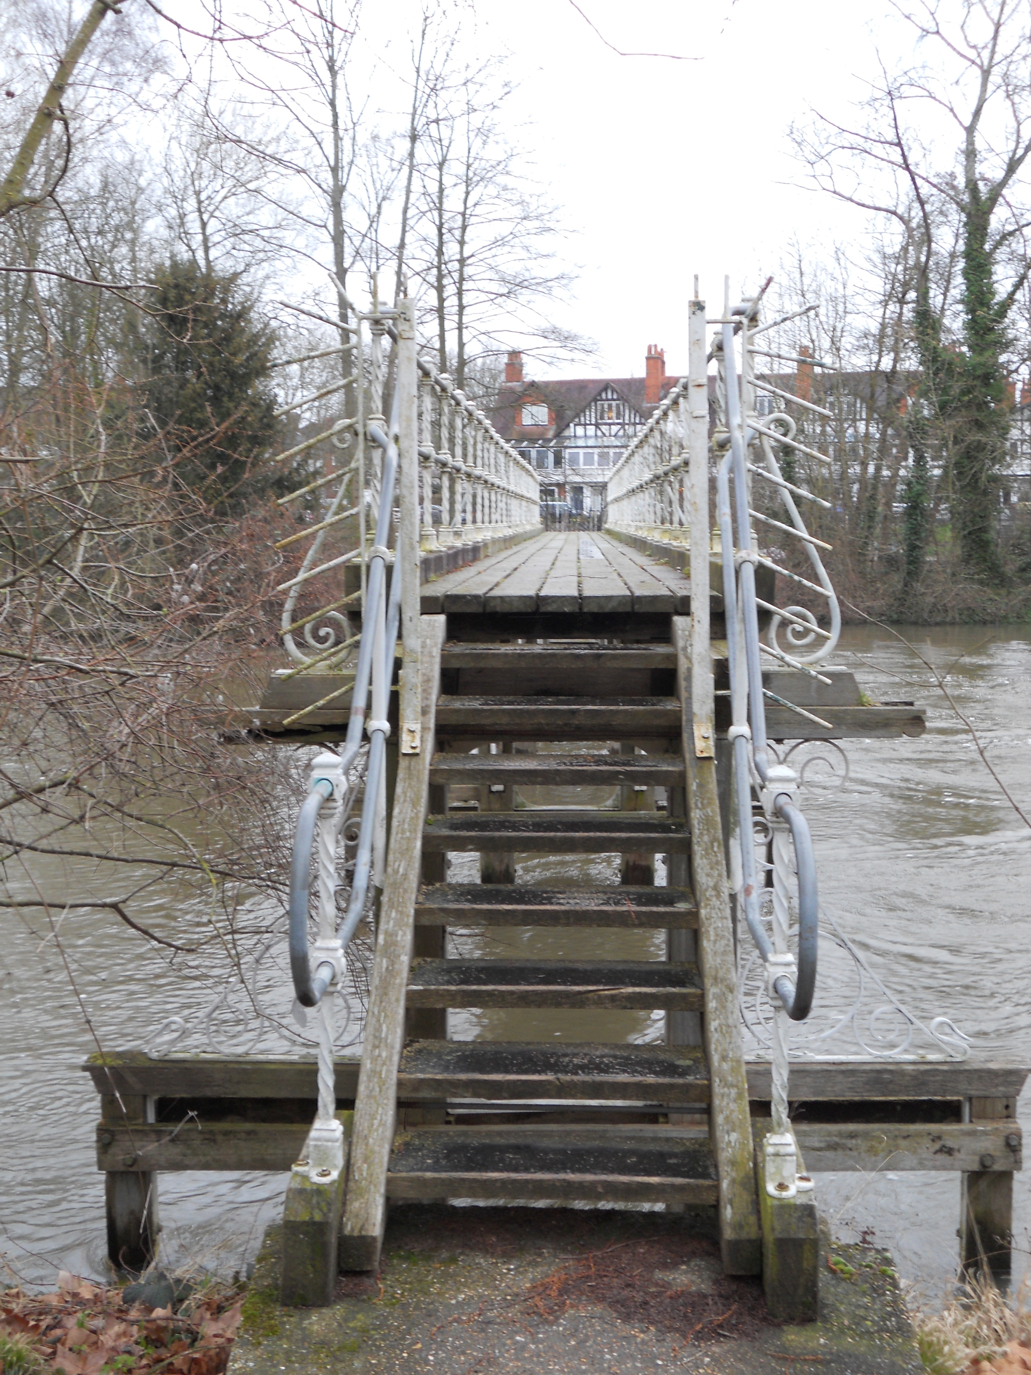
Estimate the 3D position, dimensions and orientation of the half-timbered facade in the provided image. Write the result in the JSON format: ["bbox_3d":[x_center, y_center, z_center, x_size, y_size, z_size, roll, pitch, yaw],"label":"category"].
[{"bbox_3d":[4.802,-16.766,121.423,11.600,10.845,6.000,1,5,12],"label":"half-timbered facade"}]

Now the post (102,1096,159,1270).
[{"bbox_3d":[-1.384,1.785,6.634,0.162,0.688,0.145,0,5,2],"label":"post"}]

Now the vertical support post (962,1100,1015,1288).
[{"bbox_3d":[1.689,1.790,6.575,0.162,0.710,0.145,0,5,2],"label":"vertical support post"}]

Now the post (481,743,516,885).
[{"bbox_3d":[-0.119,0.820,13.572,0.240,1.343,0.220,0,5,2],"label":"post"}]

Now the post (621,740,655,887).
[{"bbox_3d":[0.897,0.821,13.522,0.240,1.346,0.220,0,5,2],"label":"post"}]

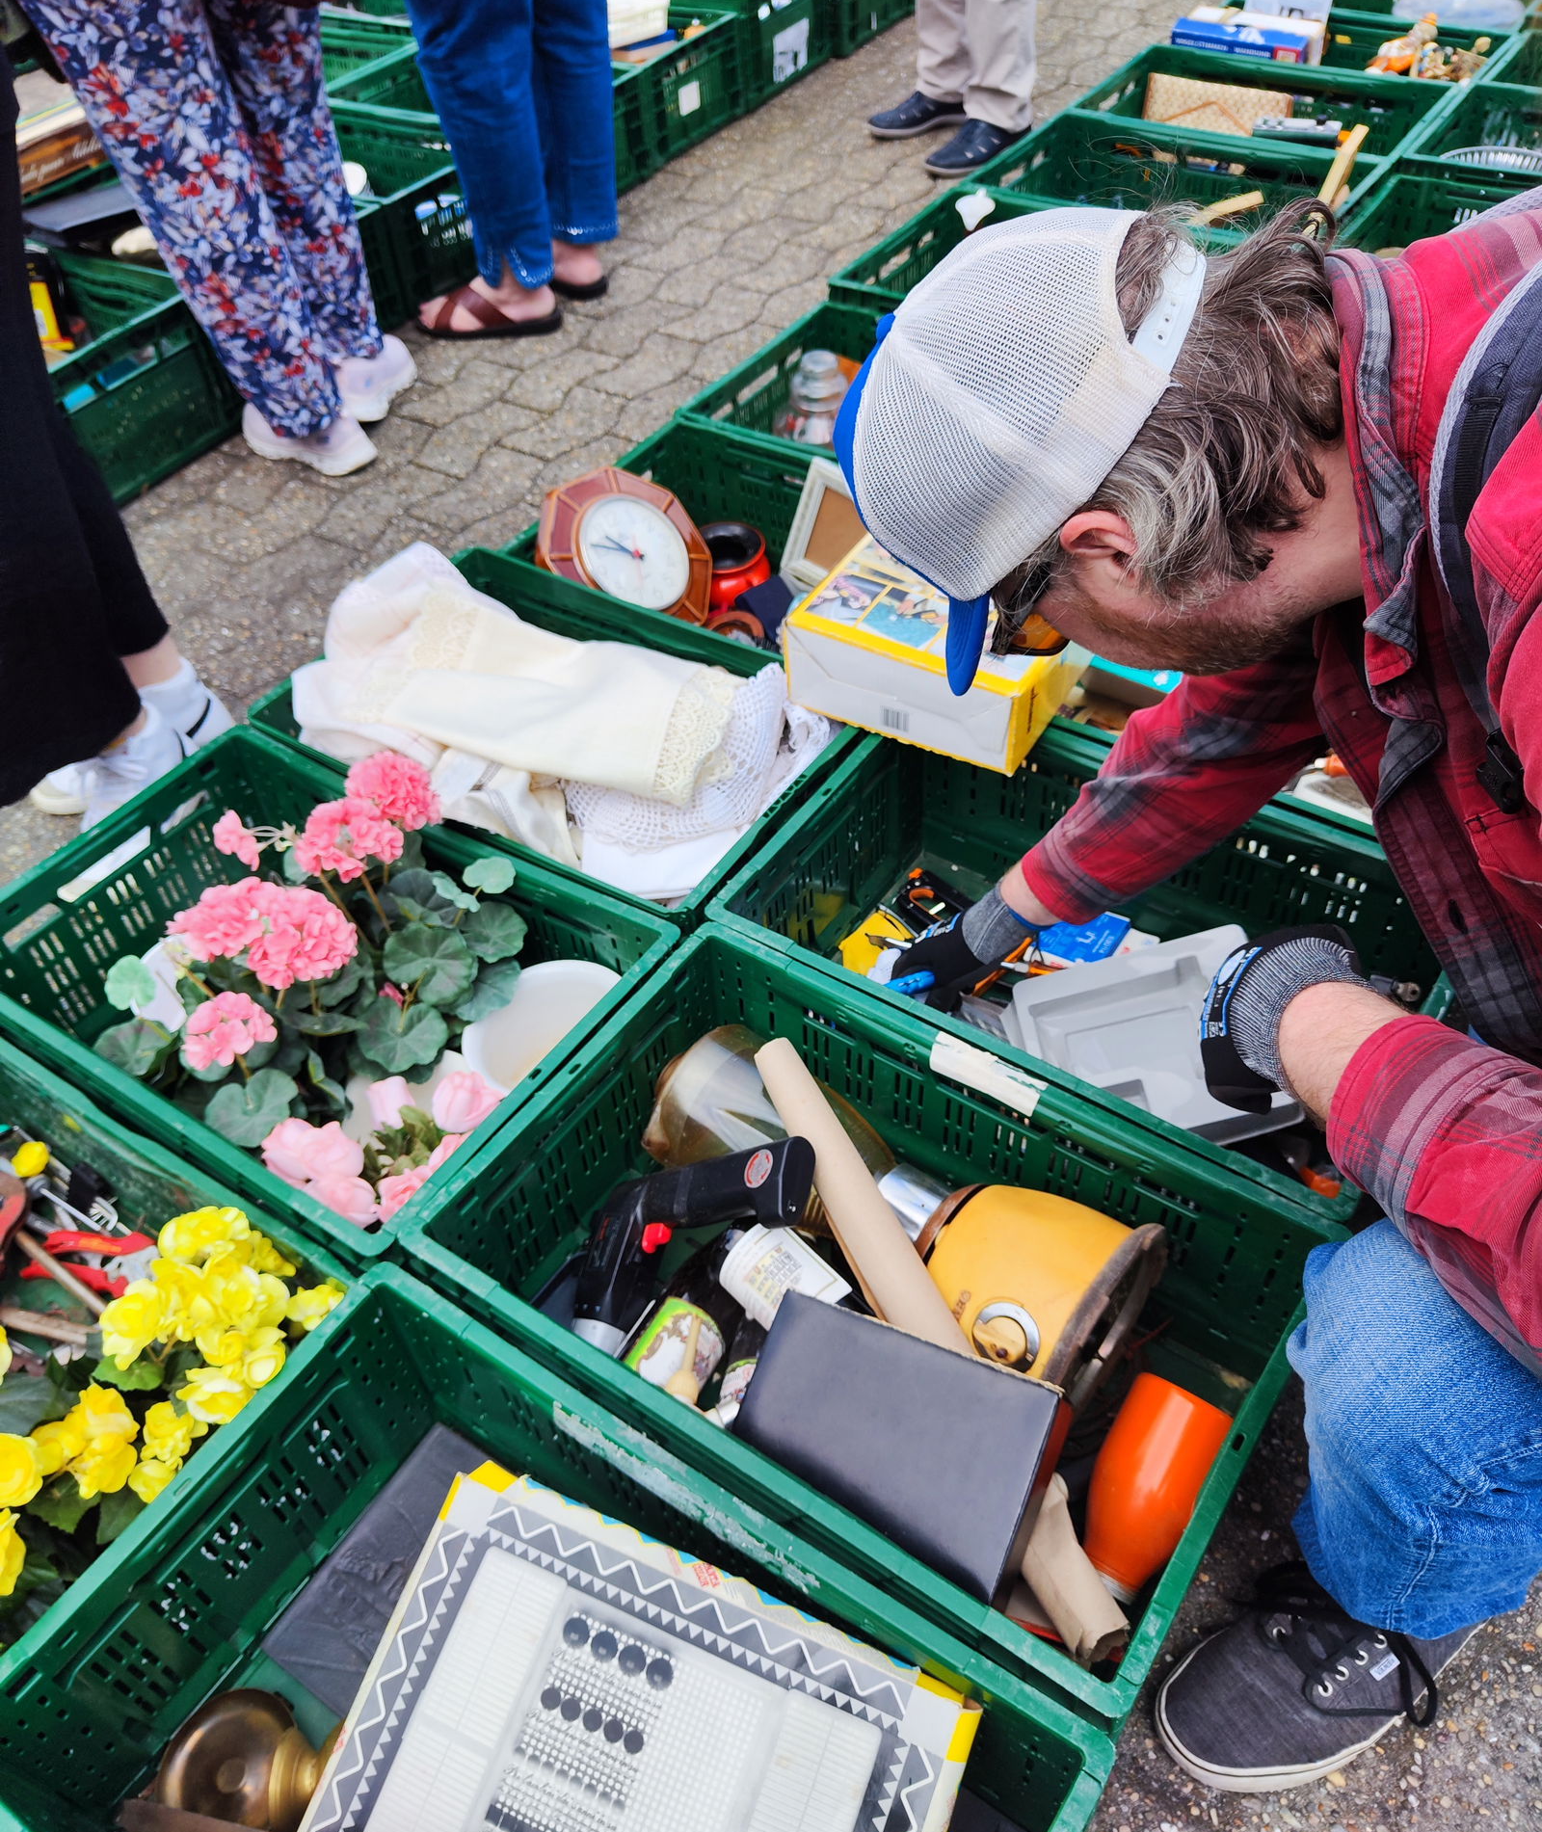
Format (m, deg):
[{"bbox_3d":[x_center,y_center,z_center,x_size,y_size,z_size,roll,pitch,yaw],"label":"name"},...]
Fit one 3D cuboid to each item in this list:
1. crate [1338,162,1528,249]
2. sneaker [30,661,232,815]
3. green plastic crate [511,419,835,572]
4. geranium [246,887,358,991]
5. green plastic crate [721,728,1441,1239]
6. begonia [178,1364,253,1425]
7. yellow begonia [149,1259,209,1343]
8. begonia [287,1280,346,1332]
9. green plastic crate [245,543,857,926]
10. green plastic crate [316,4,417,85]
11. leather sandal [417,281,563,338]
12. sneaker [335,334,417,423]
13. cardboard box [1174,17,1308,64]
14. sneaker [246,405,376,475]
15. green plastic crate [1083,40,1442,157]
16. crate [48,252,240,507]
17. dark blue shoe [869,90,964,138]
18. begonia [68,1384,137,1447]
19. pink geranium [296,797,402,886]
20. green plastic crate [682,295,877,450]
[{"bbox_3d":[1.217,-0.973,2.310,0.600,0.213,0.400,25,53,25],"label":"crate"},{"bbox_3d":[-0.825,-0.220,1.812,0.272,0.120,0.100,-17,48,-12],"label":"sneaker"},{"bbox_3d":[0.032,-0.388,1.828,0.600,0.230,0.400,22,52,23],"label":"green plastic crate"},{"bbox_3d":[-0.410,0.020,1.244,0.090,0.068,0.090,-5,47,0],"label":"geranium"},{"bbox_3d":[0.300,0.067,1.370,0.600,0.230,0.400,25,54,25],"label":"green plastic crate"},{"bbox_3d":[-0.413,0.358,1.061,0.055,0.044,0.050,-2,47,2],"label":"begonia"},{"bbox_3d":[-0.457,0.295,1.098,0.046,0.050,0.046,-5,47,0],"label":"yellow begonia"},{"bbox_3d":[-0.346,0.299,1.090,0.048,0.038,0.045,-5,47,0],"label":"begonia"},{"bbox_3d":[-0.212,-0.156,1.628,0.600,0.230,0.400,23,53,24],"label":"green plastic crate"},{"bbox_3d":[-1.147,-1.971,3.424,0.600,0.228,0.400,22,52,23],"label":"green plastic crate"},{"bbox_3d":[-0.530,-1.151,2.684,0.270,0.072,0.100,2,47,6],"label":"leather sandal"},{"bbox_3d":[-0.726,-0.942,2.506,0.100,0.115,0.262,26,54,26],"label":"sneaker"},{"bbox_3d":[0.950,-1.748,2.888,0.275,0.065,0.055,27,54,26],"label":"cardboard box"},{"bbox_3d":[-0.810,-0.839,2.422,0.260,0.105,0.100,21,52,22],"label":"sneaker"},{"bbox_3d":[0.933,-1.463,2.769,0.600,0.230,0.400,24,53,24],"label":"green plastic crate"},{"bbox_3d":[-1.304,-0.920,2.442,0.600,0.245,0.400,20,52,22],"label":"crate"},{"bbox_3d":[0.357,-1.866,3.263,0.285,0.098,0.102,-17,48,-12],"label":"dark blue shoe"},{"bbox_3d":[-0.496,0.370,1.057,0.047,0.040,0.047,-5,47,0],"label":"begonia"},{"bbox_3d":[-0.404,-0.073,1.367,0.102,0.066,0.088,-2,47,2],"label":"pink geranium"},{"bbox_3d":[0.236,-0.642,2.074,0.600,0.228,0.400,24,53,24],"label":"green plastic crate"}]

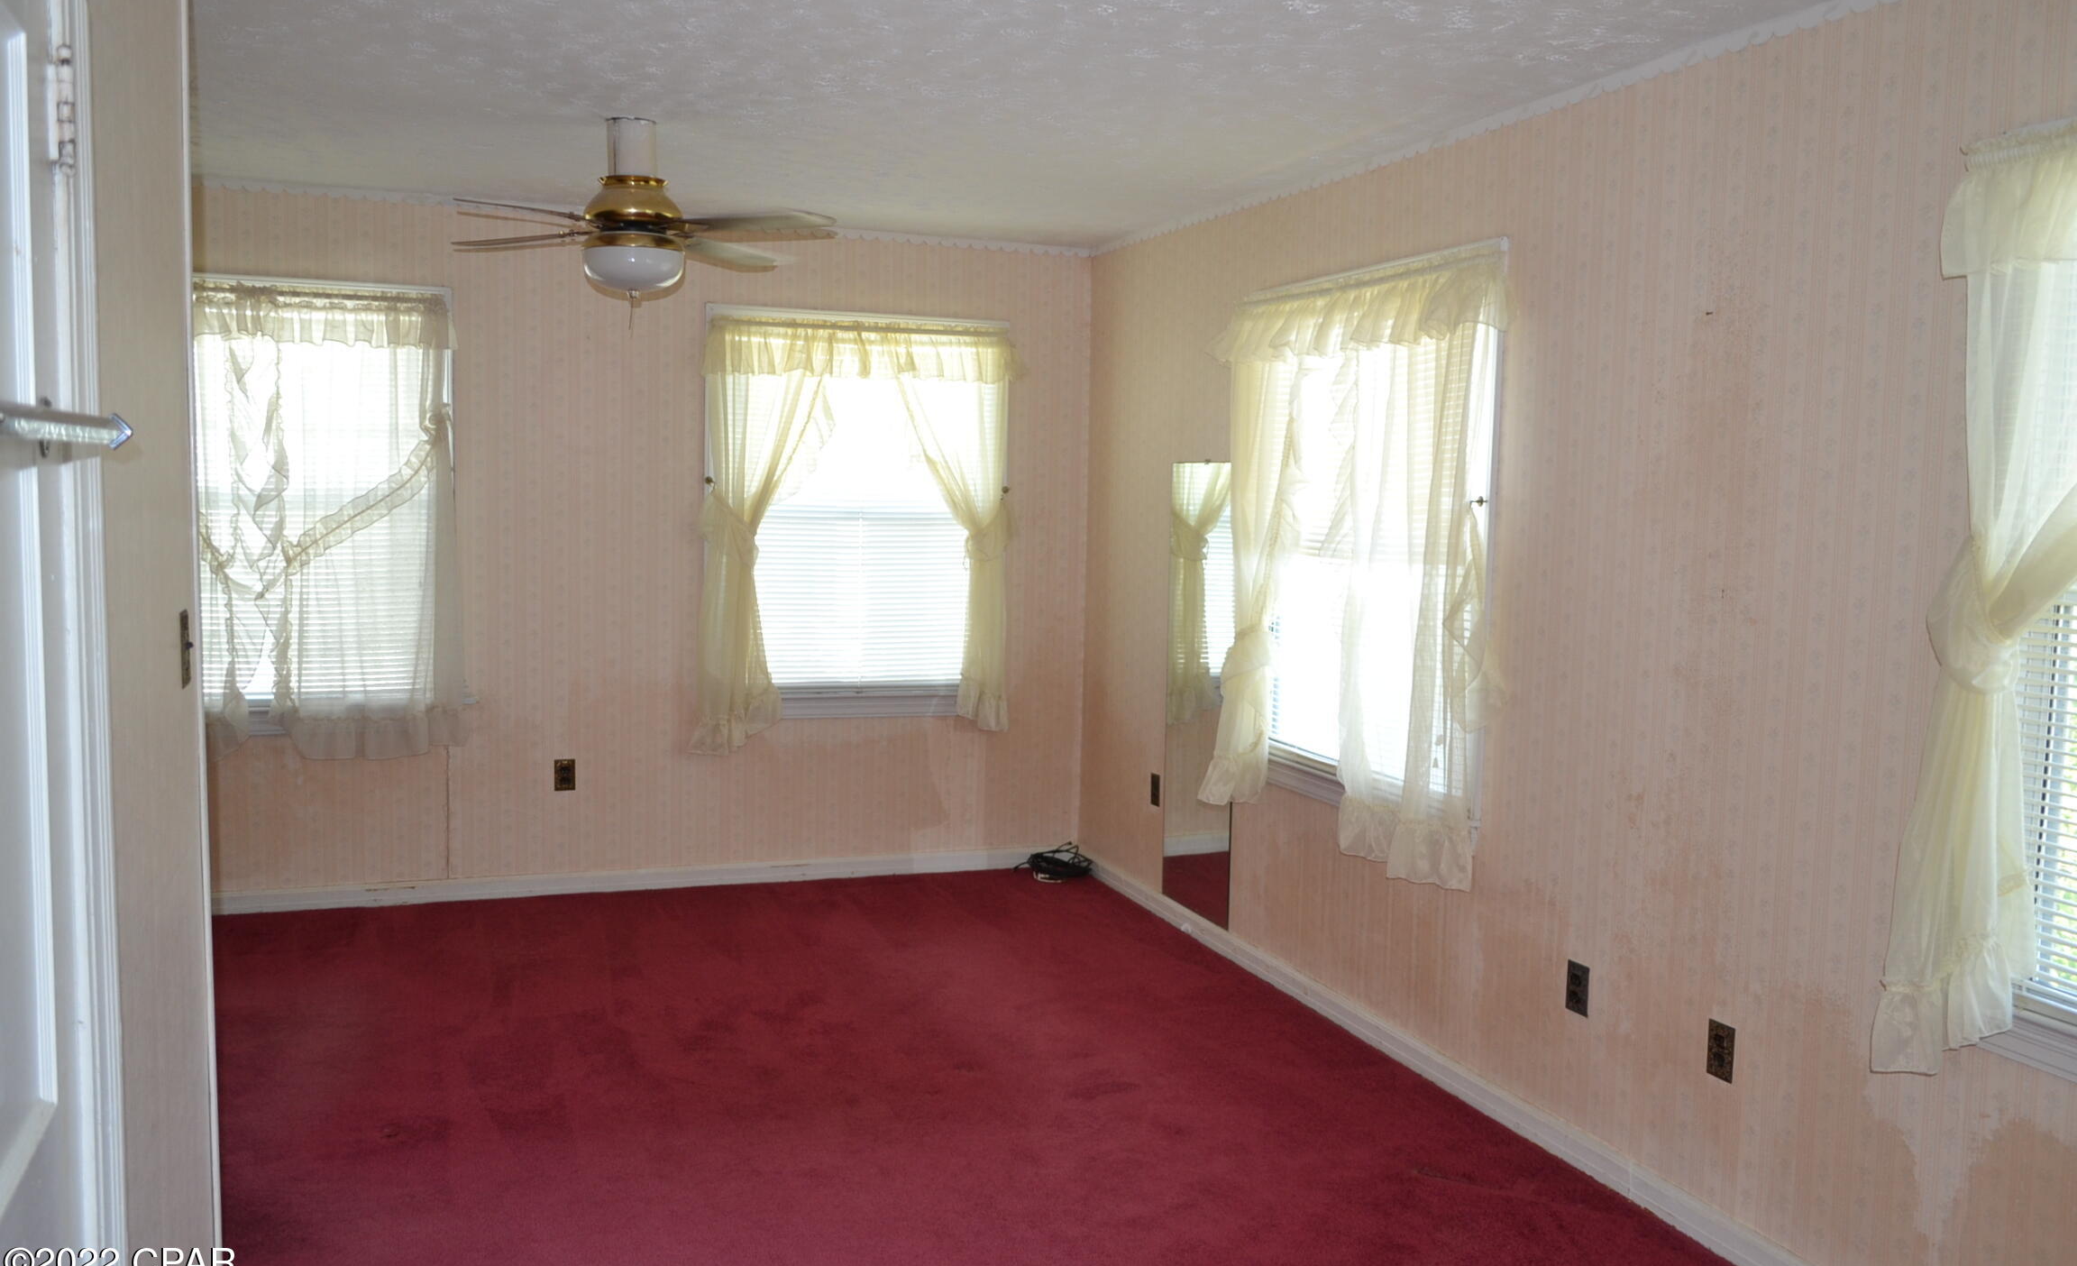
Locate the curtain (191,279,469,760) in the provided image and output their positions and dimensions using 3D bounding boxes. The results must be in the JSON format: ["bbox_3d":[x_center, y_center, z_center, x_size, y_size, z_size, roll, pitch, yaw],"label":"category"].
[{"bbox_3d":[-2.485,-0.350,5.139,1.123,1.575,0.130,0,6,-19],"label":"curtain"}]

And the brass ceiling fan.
[{"bbox_3d":[-1.057,-1.103,4.042,1.100,0.441,1.100,-1,6,-21],"label":"brass ceiling fan"}]

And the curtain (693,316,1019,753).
[{"bbox_3d":[-0.660,-0.357,5.772,1.200,1.585,0.130,0,6,-19],"label":"curtain"}]

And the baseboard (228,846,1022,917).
[{"bbox_3d":[-1.398,0.903,5.717,3.255,0.080,0.019,0,6,-19],"label":"baseboard"}]

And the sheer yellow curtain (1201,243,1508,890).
[{"bbox_3d":[0.810,-0.191,4.372,0.130,1.583,1.440,-1,6,-21],"label":"sheer yellow curtain"}]

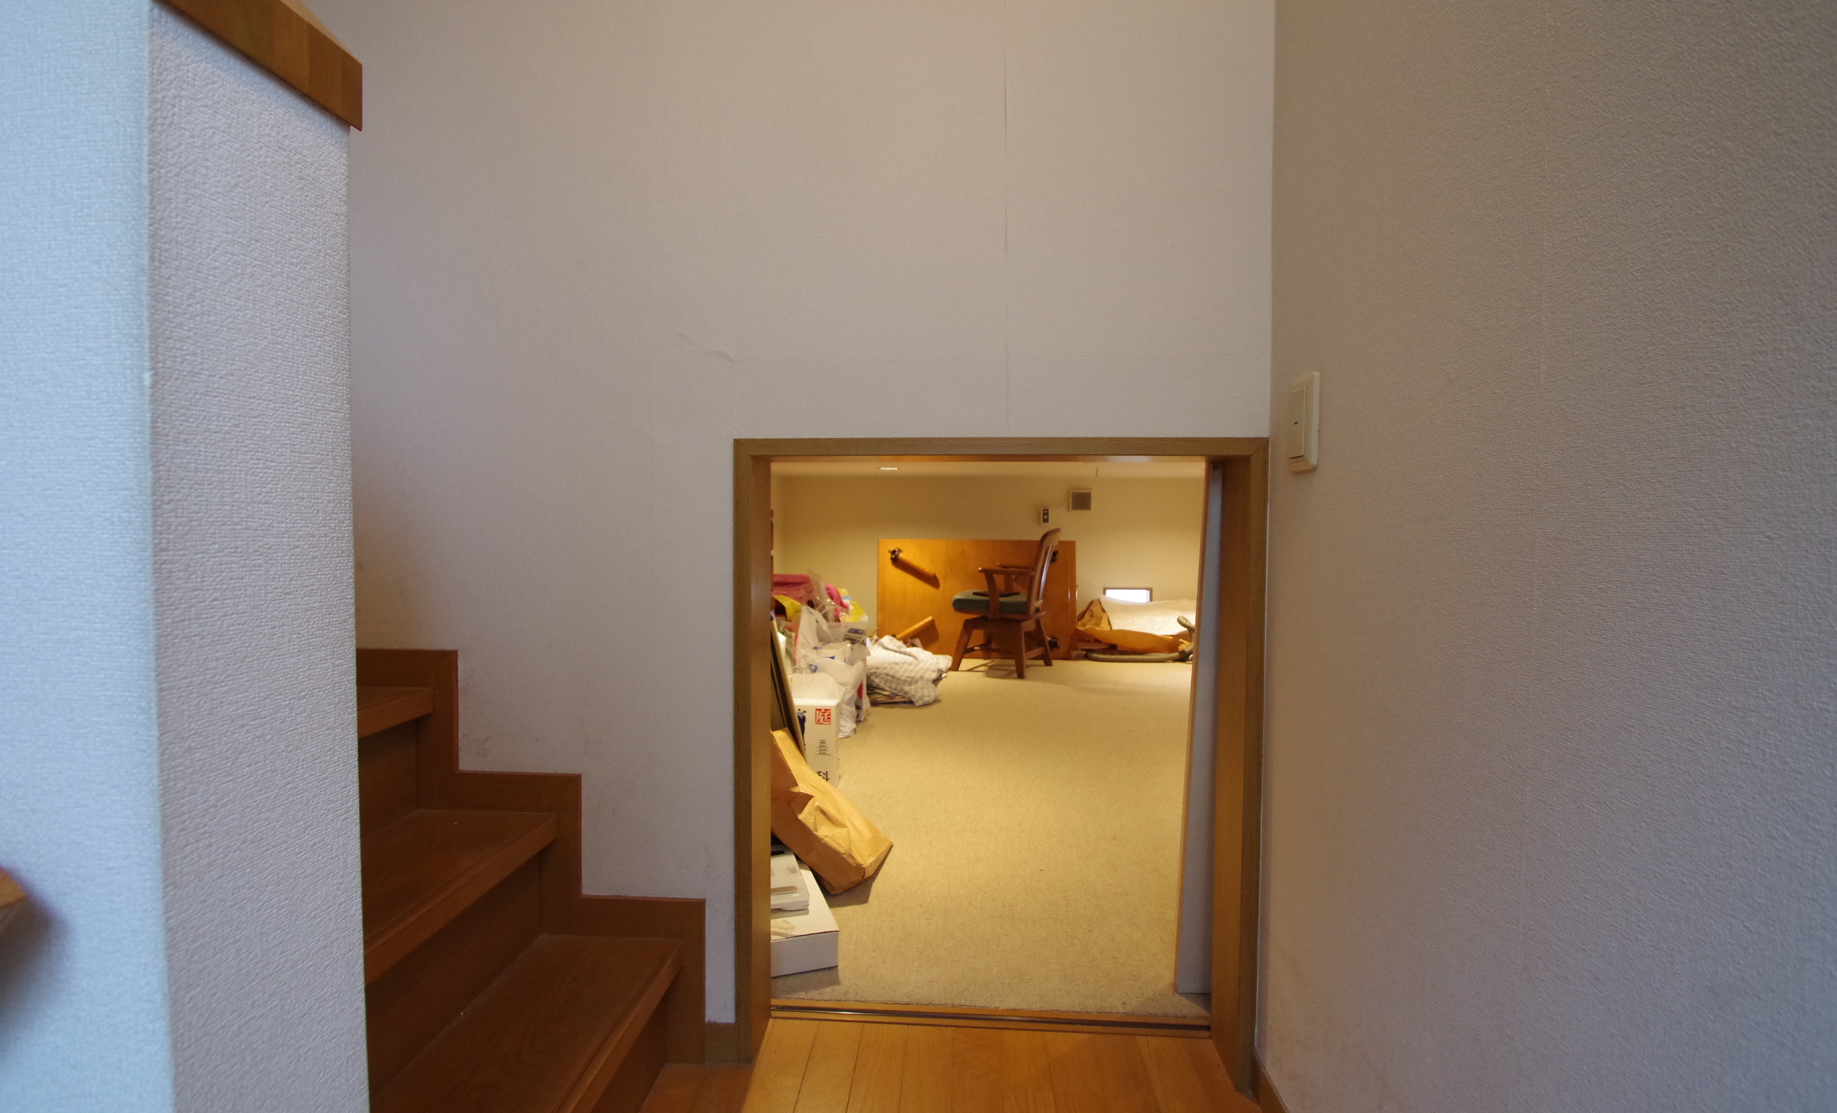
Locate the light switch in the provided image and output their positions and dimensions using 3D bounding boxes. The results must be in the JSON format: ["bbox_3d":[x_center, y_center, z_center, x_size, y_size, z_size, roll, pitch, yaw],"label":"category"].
[{"bbox_3d":[0.500,-0.172,0.998,0.011,0.120,0.070,1,2,4],"label":"light switch"}]

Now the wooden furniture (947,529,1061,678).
[{"bbox_3d":[0.535,0.255,4.588,0.575,0.842,0.540,1,2,24],"label":"wooden furniture"}]

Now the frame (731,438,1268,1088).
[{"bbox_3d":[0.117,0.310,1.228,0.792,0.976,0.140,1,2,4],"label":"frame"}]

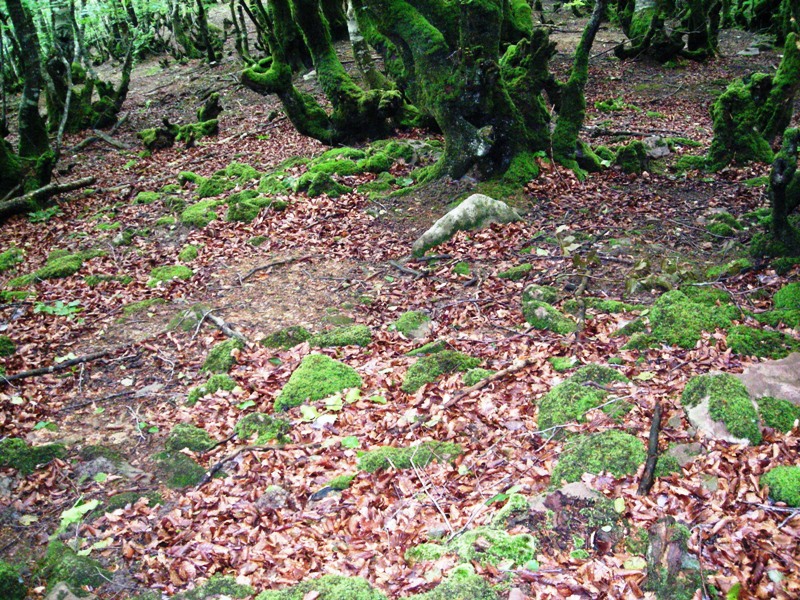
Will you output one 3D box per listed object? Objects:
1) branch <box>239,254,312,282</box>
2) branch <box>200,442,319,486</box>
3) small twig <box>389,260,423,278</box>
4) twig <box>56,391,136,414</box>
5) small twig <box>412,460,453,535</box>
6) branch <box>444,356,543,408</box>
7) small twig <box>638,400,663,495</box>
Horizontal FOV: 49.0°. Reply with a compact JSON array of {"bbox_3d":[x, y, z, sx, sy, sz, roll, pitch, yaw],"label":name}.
[{"bbox_3d":[-0.758,-0.204,5.261,0.087,0.030,0.656,12,22,32],"label":"branch"},{"bbox_3d":[-0.521,0.547,3.059,0.460,0.030,0.142,-14,23,-36],"label":"branch"},{"bbox_3d":[0.021,-0.184,5.214,0.039,0.022,0.366,-11,22,-30],"label":"small twig"},{"bbox_3d":[-1.208,0.401,3.504,0.306,0.018,0.017,-13,23,-33],"label":"twig"},{"bbox_3d":[0.096,0.629,2.841,0.017,0.015,0.458,-5,19,-14],"label":"small twig"},{"bbox_3d":[0.379,0.337,3.668,0.053,0.035,0.659,17,25,40],"label":"branch"},{"bbox_3d":[0.908,0.514,3.152,0.032,0.032,0.743,7,20,18],"label":"small twig"}]

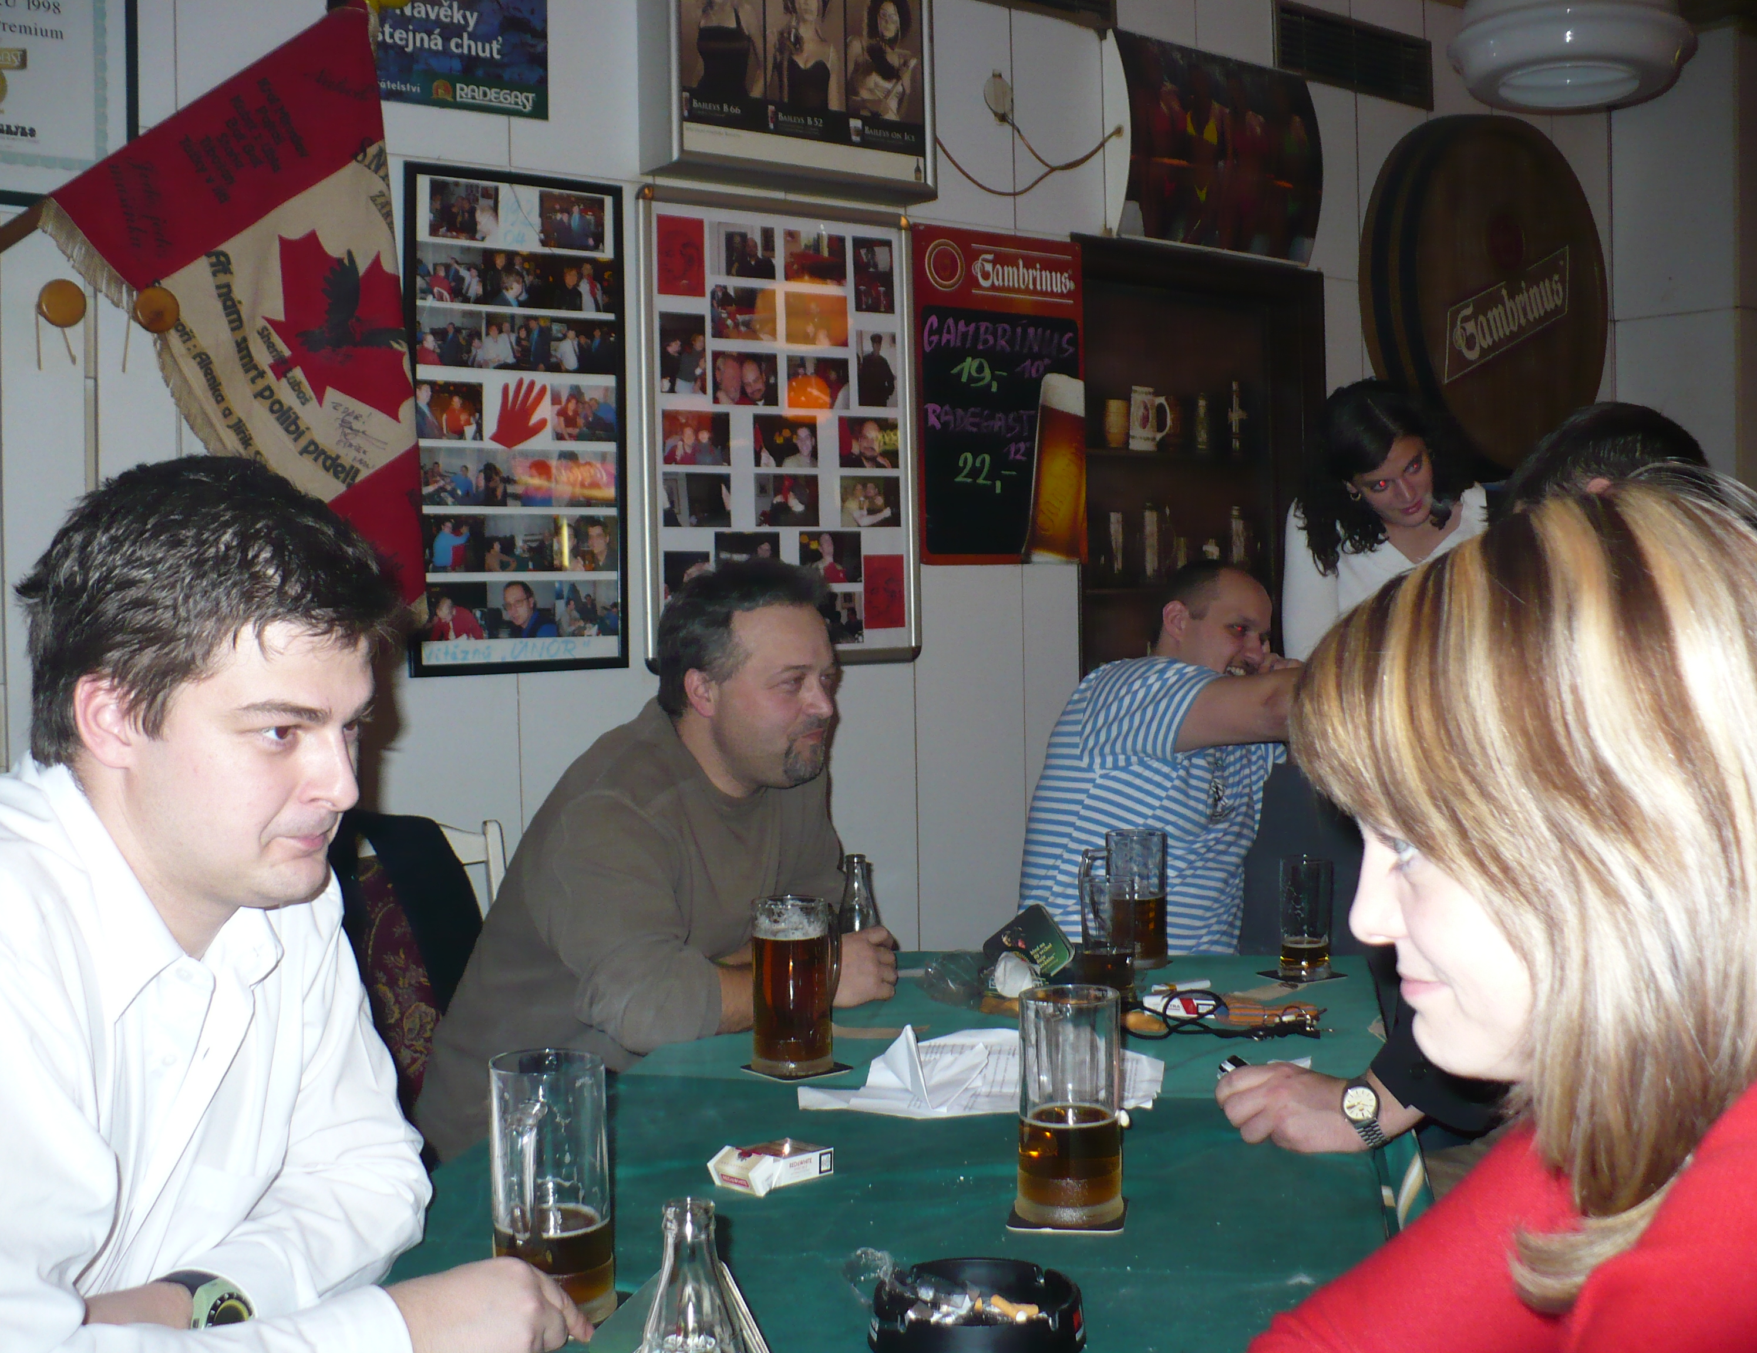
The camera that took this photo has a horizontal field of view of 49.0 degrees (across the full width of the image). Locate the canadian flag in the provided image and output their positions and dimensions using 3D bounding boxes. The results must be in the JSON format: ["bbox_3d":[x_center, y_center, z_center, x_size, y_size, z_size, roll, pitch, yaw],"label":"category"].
[{"bbox_3d":[-0.990,-0.575,2.980,0.600,0.990,0.100,-3,3,-37],"label":"canadian flag"}]

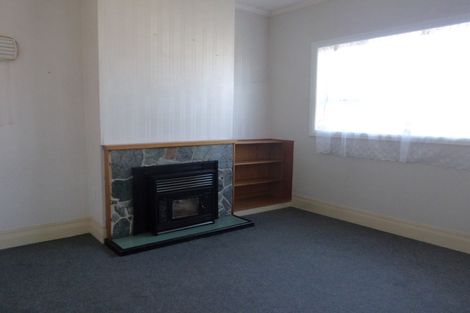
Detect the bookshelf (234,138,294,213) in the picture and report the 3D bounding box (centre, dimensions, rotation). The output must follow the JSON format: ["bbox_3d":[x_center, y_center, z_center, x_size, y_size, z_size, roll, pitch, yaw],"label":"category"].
[{"bbox_3d":[0.260,0.231,4.657,1.062,0.904,0.408,-4,8,-38],"label":"bookshelf"}]

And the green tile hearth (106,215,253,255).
[{"bbox_3d":[-0.520,0.802,3.576,1.524,0.048,0.426,-4,8,-38],"label":"green tile hearth"}]

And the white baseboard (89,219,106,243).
[{"bbox_3d":[-1.383,0.738,3.405,0.024,0.180,0.420,-4,8,-38],"label":"white baseboard"}]

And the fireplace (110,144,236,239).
[{"bbox_3d":[-0.597,0.317,3.662,1.524,0.920,0.252,-4,8,-38],"label":"fireplace"}]

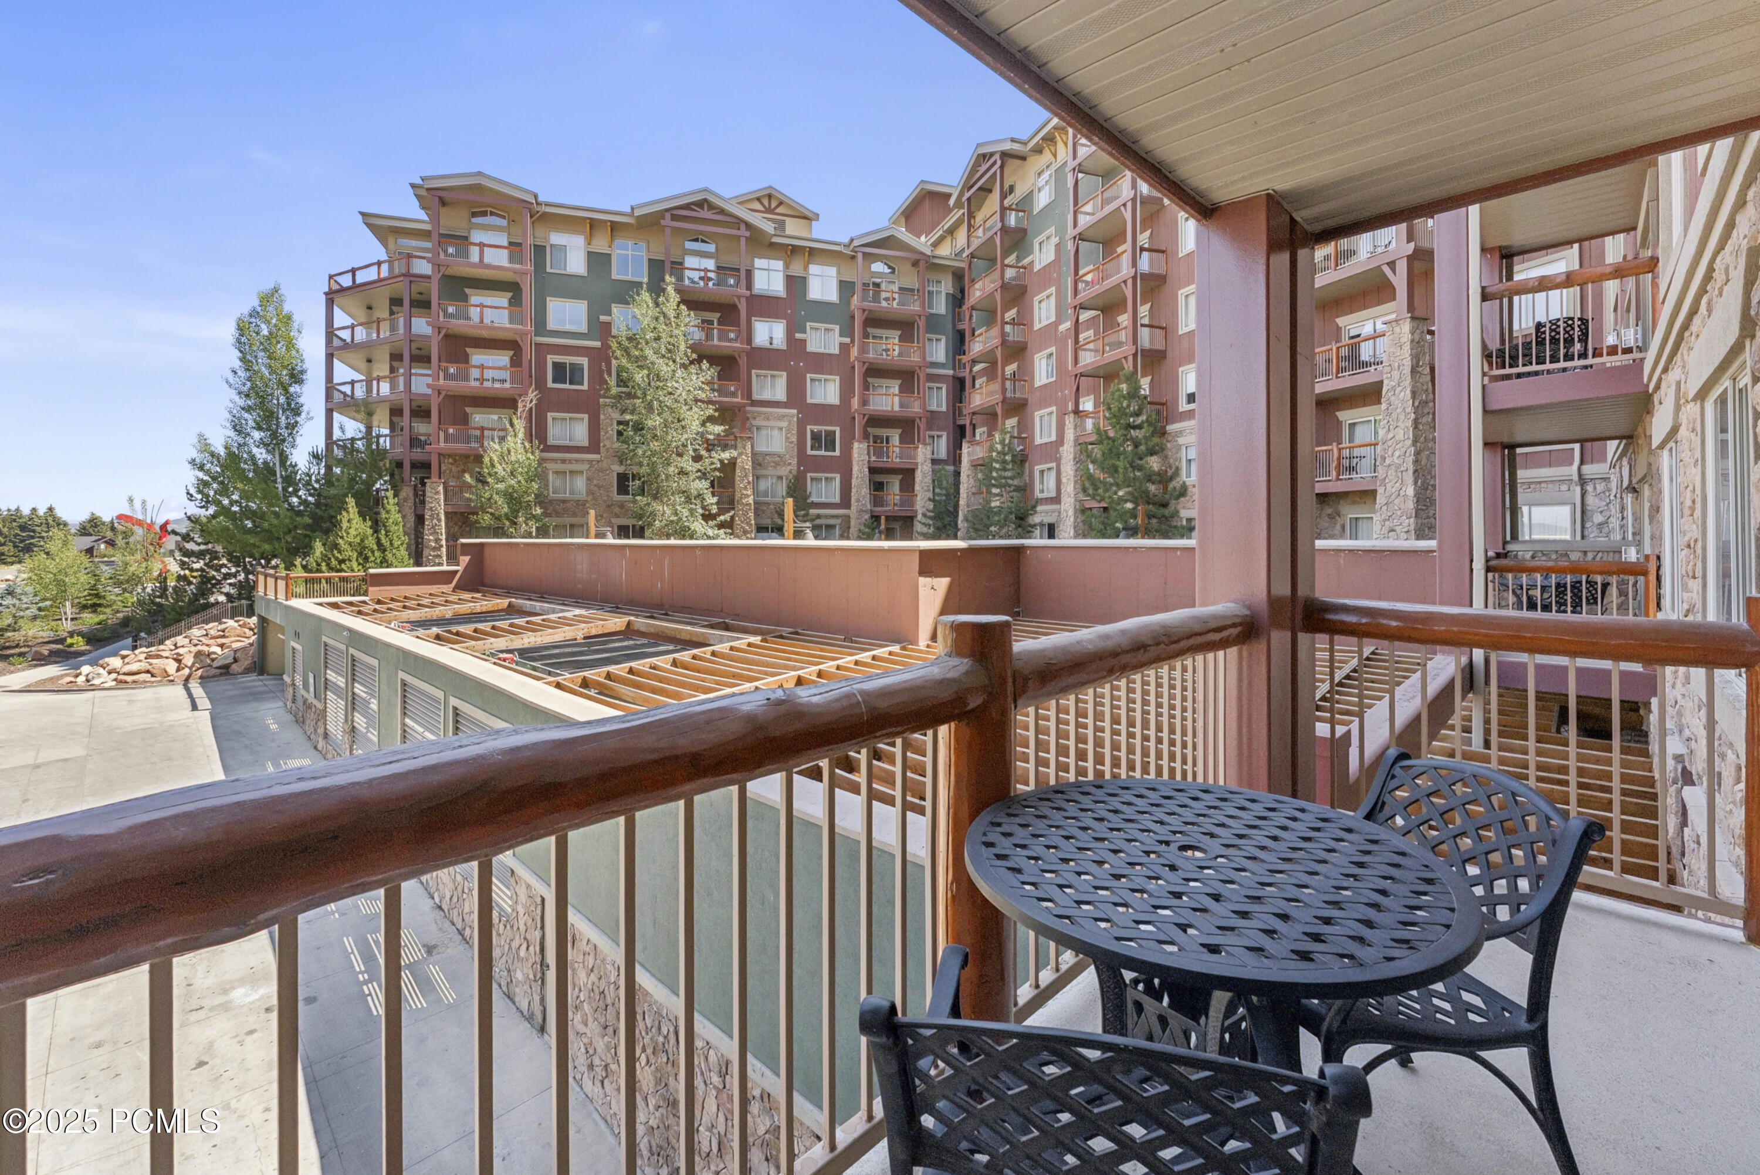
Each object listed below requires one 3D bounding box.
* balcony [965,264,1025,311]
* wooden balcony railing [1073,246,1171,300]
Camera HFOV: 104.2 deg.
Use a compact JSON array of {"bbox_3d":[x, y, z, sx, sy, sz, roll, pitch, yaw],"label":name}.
[{"bbox_3d":[6.600,-16.950,38.880,1.750,1.350,4.000,-1,2,-21],"label":"balcony"},{"bbox_3d":[10.024,-13.168,28.969,1.700,0.980,3.950,-1,2,-20],"label":"wooden balcony railing"}]

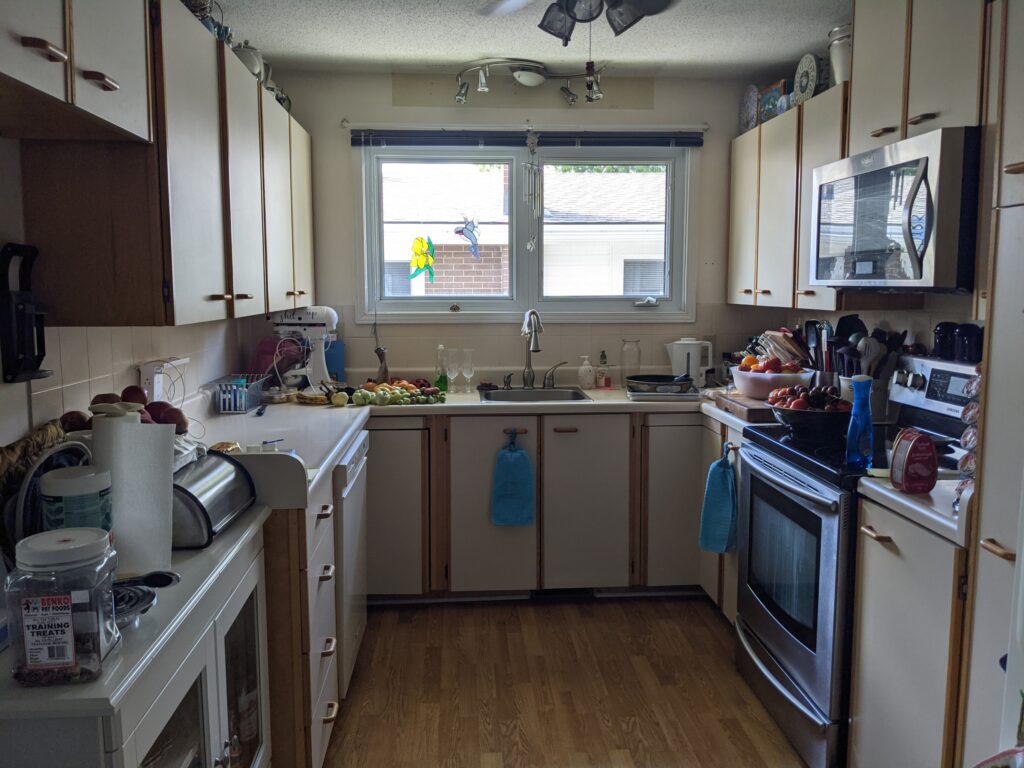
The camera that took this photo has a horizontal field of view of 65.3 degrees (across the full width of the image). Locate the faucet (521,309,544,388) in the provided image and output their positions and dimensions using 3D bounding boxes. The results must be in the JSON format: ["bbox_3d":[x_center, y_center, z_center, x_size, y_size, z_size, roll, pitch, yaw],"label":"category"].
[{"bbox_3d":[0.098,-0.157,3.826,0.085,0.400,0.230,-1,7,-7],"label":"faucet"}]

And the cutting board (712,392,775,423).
[{"bbox_3d":[1.023,0.094,3.215,0.300,0.047,0.420,-1,7,-4],"label":"cutting board"}]

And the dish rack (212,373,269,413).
[{"bbox_3d":[-1.104,0.041,3.281,0.170,0.125,0.345,-1,7,-4],"label":"dish rack"}]

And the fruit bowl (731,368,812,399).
[{"bbox_3d":[1.082,-0.004,3.329,0.350,0.120,0.350,0,7,0],"label":"fruit bowl"}]

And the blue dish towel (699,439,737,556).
[{"bbox_3d":[0.791,0.422,3.056,0.085,0.420,0.180,-1,7,-4],"label":"blue dish towel"}]

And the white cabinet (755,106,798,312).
[{"bbox_3d":[1.294,-0.743,3.466,0.315,0.815,0.440,-1,7,-4],"label":"white cabinet"}]

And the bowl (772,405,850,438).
[{"bbox_3d":[0.991,0.117,2.625,0.290,0.115,0.290,0,7,0],"label":"bowl"}]

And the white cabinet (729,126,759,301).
[{"bbox_3d":[1.267,-0.790,3.857,0.315,0.815,0.345,-1,7,-4],"label":"white cabinet"}]

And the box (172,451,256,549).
[{"bbox_3d":[-0.768,0.244,1.833,0.250,0.158,0.360,-1,7,-4],"label":"box"}]

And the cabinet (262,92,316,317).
[{"bbox_3d":[-1.057,-0.703,3.242,0.330,0.790,0.970,-1,7,-4],"label":"cabinet"}]

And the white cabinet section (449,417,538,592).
[{"bbox_3d":[-0.095,0.474,3.647,0.372,0.751,0.580,0,7,-4],"label":"white cabinet section"}]

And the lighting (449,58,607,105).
[{"bbox_3d":[0.086,-1.369,3.586,0.690,0.190,0.300,-1,7,-4],"label":"lighting"}]

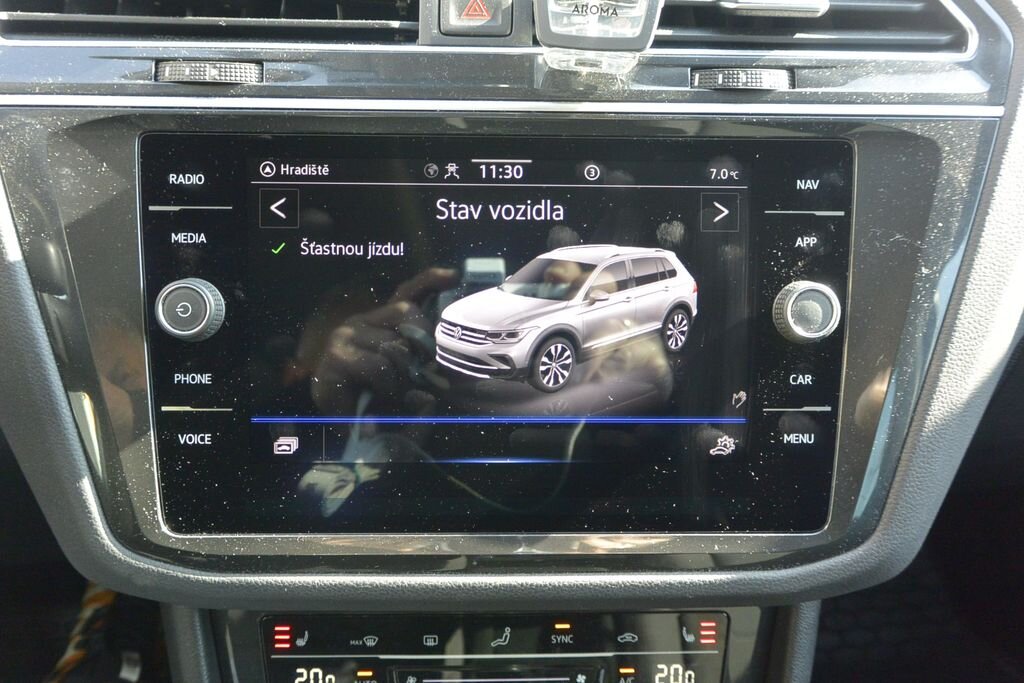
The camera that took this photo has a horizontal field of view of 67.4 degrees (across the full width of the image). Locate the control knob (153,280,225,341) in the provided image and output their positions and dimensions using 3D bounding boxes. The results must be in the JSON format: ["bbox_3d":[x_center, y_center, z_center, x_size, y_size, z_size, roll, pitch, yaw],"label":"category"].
[{"bbox_3d":[-0.108,-0.011,0.257,0.022,0.022,0.010,0,0,-2],"label":"control knob"}]

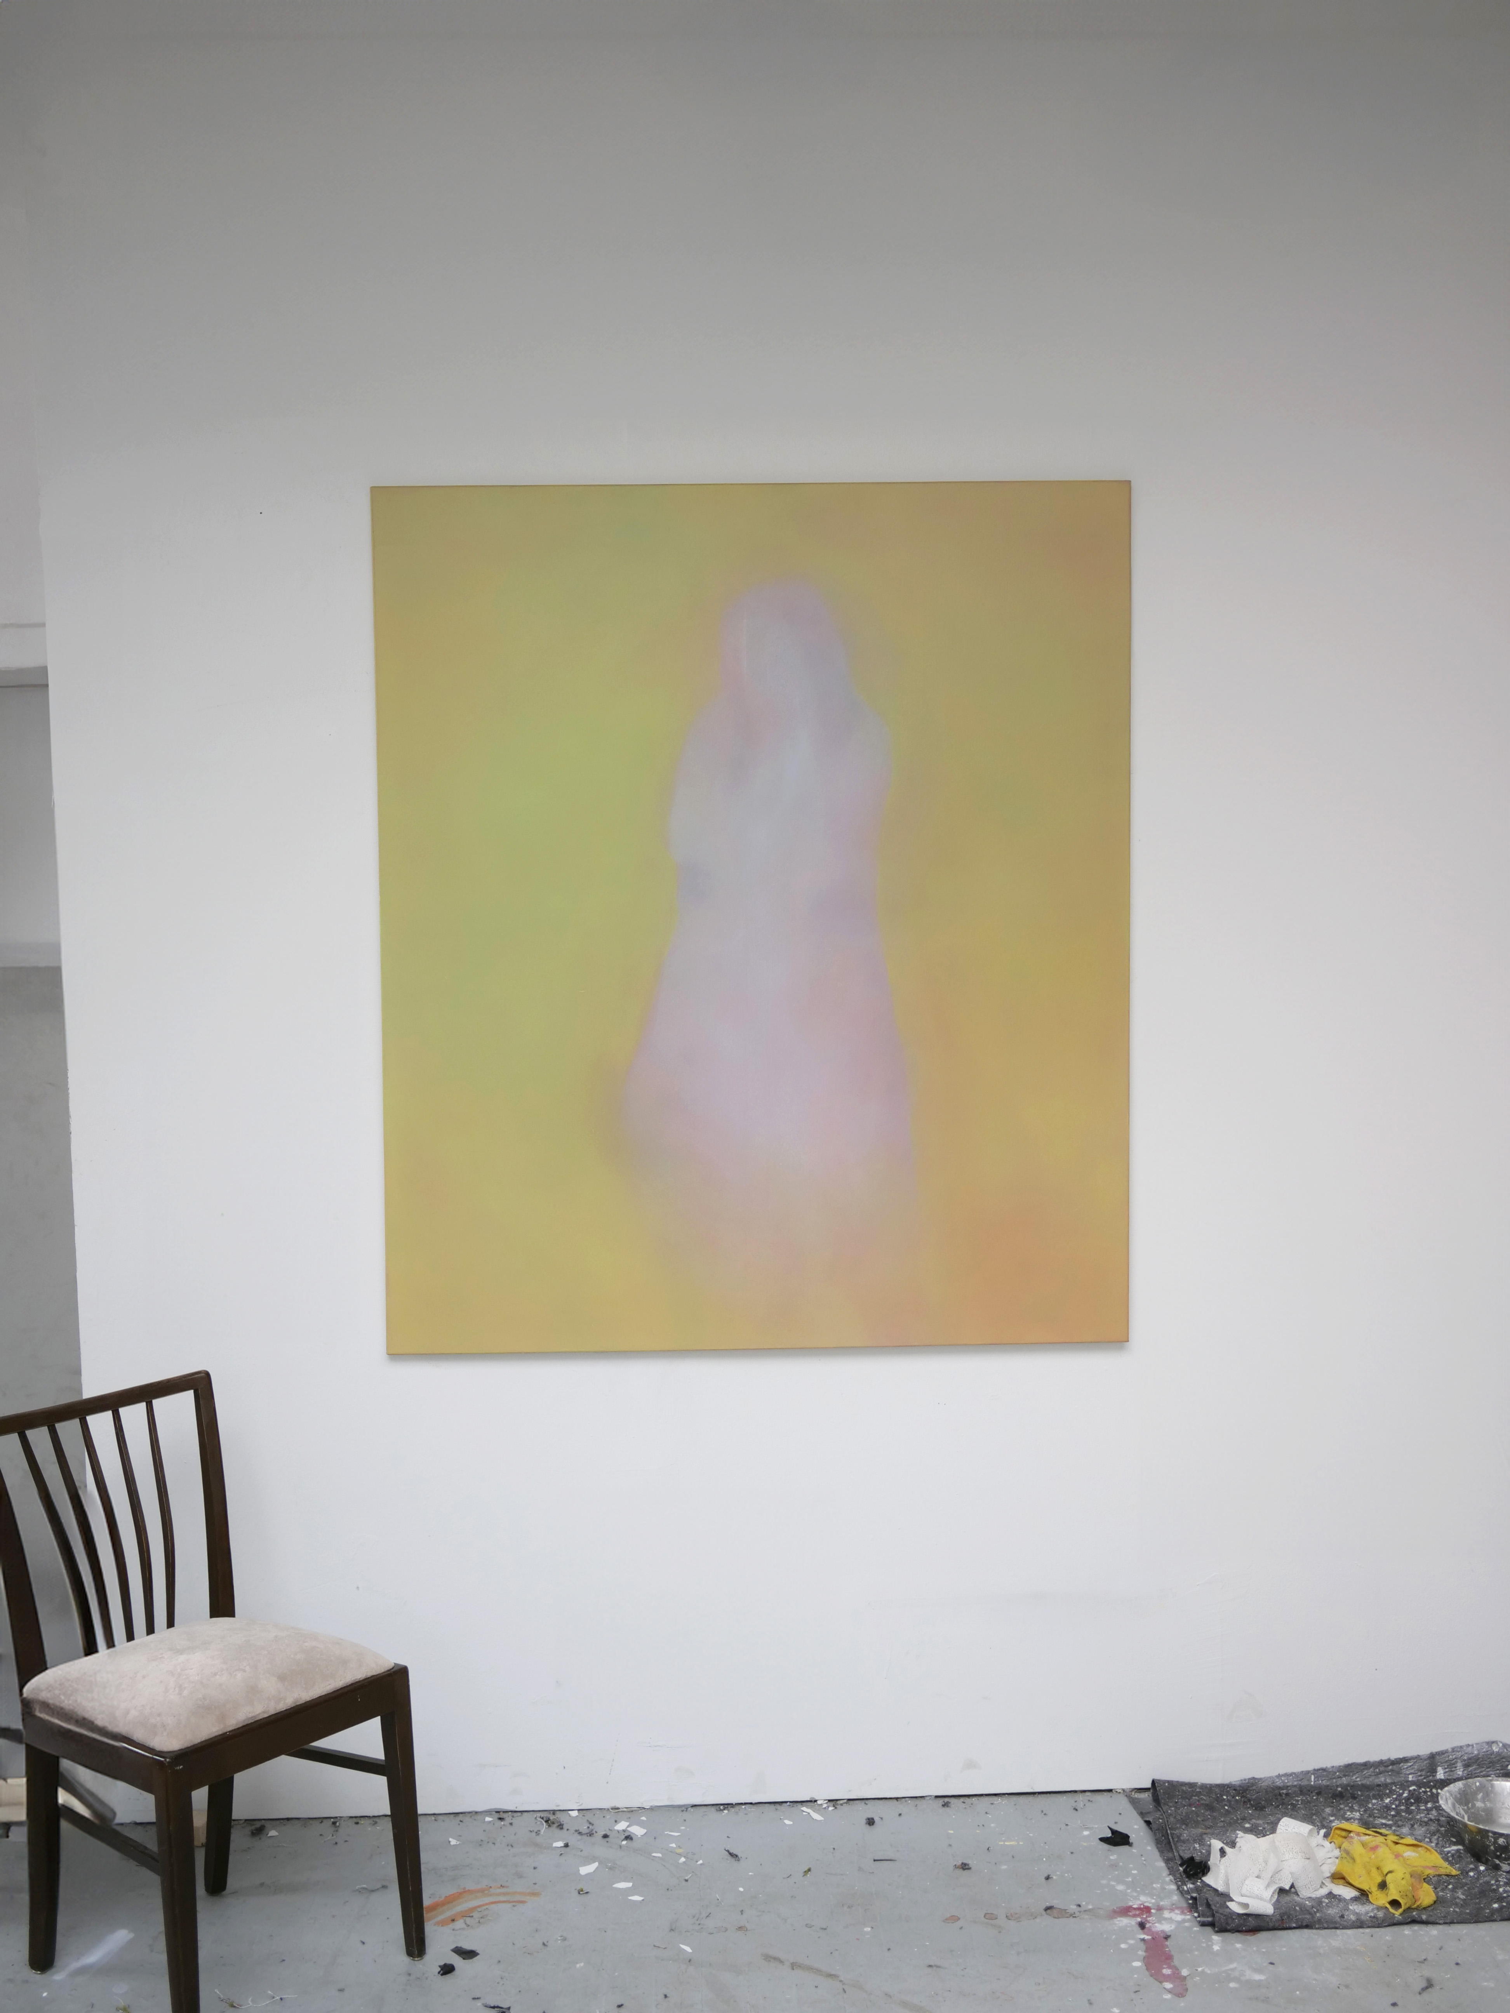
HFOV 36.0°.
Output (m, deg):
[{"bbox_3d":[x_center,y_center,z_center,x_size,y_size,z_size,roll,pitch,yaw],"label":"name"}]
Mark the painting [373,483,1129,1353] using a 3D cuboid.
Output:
[{"bbox_3d":[0.002,-0.145,3.998,1.285,1.481,0.035,-1,4,-1],"label":"painting"}]

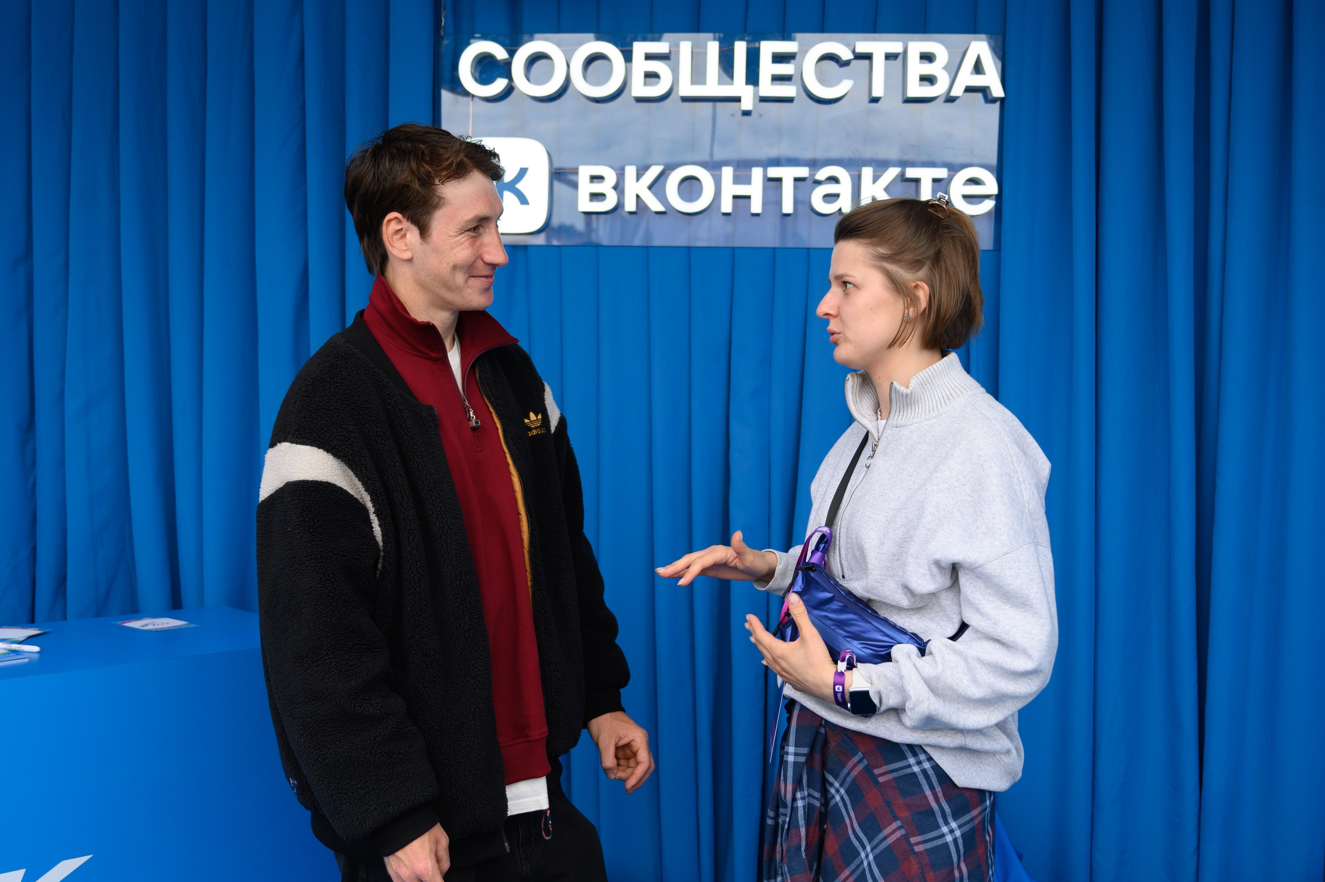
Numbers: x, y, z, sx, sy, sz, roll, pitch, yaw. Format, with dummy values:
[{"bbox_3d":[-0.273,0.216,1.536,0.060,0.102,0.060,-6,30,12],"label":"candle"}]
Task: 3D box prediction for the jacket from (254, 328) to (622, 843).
[{"bbox_3d":[-0.285,0.168,1.830,0.360,0.680,0.510,2,3,39],"label":"jacket"}]

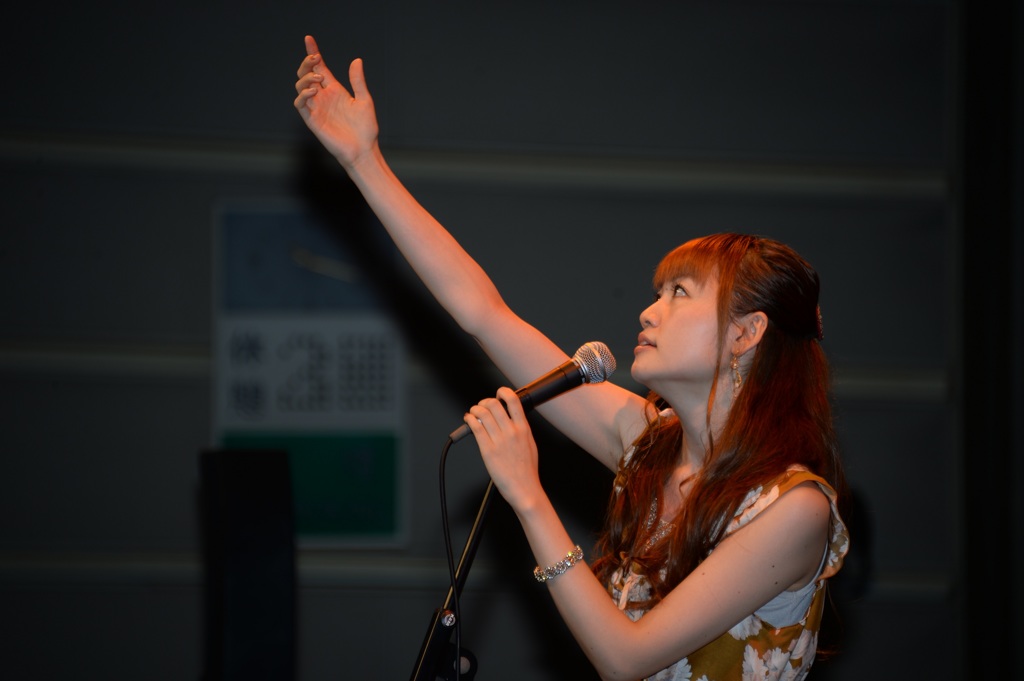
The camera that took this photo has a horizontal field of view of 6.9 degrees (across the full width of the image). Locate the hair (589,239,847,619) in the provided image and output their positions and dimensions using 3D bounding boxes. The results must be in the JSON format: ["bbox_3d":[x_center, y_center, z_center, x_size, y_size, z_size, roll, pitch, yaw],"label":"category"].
[{"bbox_3d":[0.249,0.097,10.300,0.280,0.450,0.230,2,-5,-22],"label":"hair"}]

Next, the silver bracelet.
[{"bbox_3d":[0.056,0.266,10.220,0.065,0.015,0.057,-29,14,0],"label":"silver bracelet"}]

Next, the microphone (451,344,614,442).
[{"bbox_3d":[0.024,0.067,10.250,0.215,0.052,0.052,-28,12,-13],"label":"microphone"}]

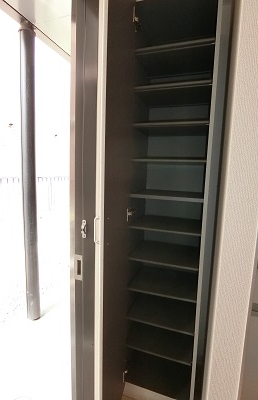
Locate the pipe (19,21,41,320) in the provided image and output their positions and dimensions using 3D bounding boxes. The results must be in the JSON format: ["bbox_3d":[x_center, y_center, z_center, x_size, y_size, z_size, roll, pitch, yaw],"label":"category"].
[{"bbox_3d":[-0.878,-0.162,1.963,0.127,2.620,0.127,2,7,0],"label":"pipe"}]

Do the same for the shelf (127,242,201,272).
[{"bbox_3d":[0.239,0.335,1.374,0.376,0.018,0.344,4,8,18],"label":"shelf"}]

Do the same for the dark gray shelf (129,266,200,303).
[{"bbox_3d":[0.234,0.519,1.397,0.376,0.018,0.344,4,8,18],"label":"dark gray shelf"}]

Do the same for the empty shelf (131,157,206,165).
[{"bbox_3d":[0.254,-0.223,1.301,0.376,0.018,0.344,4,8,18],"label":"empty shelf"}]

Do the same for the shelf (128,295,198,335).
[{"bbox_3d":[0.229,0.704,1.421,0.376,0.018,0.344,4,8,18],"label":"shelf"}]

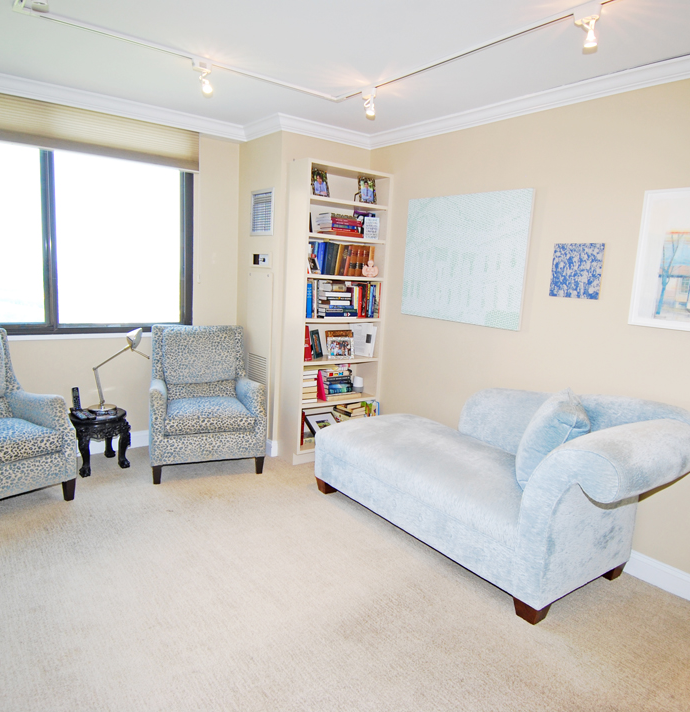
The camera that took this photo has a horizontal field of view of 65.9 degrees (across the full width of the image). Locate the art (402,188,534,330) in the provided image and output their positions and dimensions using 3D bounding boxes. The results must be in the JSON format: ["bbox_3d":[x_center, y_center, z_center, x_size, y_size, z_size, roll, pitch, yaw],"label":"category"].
[{"bbox_3d":[0.801,-0.665,3.672,0.035,0.855,1.076,-4,11,-37],"label":"art"}]

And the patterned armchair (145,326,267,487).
[{"bbox_3d":[-1.074,0.322,4.078,0.798,0.995,0.838,0,10,-22],"label":"patterned armchair"}]

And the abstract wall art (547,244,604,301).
[{"bbox_3d":[1.315,-0.479,3.014,0.025,0.306,0.299,-4,11,-37],"label":"abstract wall art"}]

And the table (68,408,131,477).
[{"bbox_3d":[-1.791,0.612,3.886,0.384,0.404,0.384,-4,11,-37],"label":"table"}]

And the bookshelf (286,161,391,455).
[{"bbox_3d":[-0.086,-0.306,4.257,0.778,2.283,0.268,-4,11,-37],"label":"bookshelf"}]

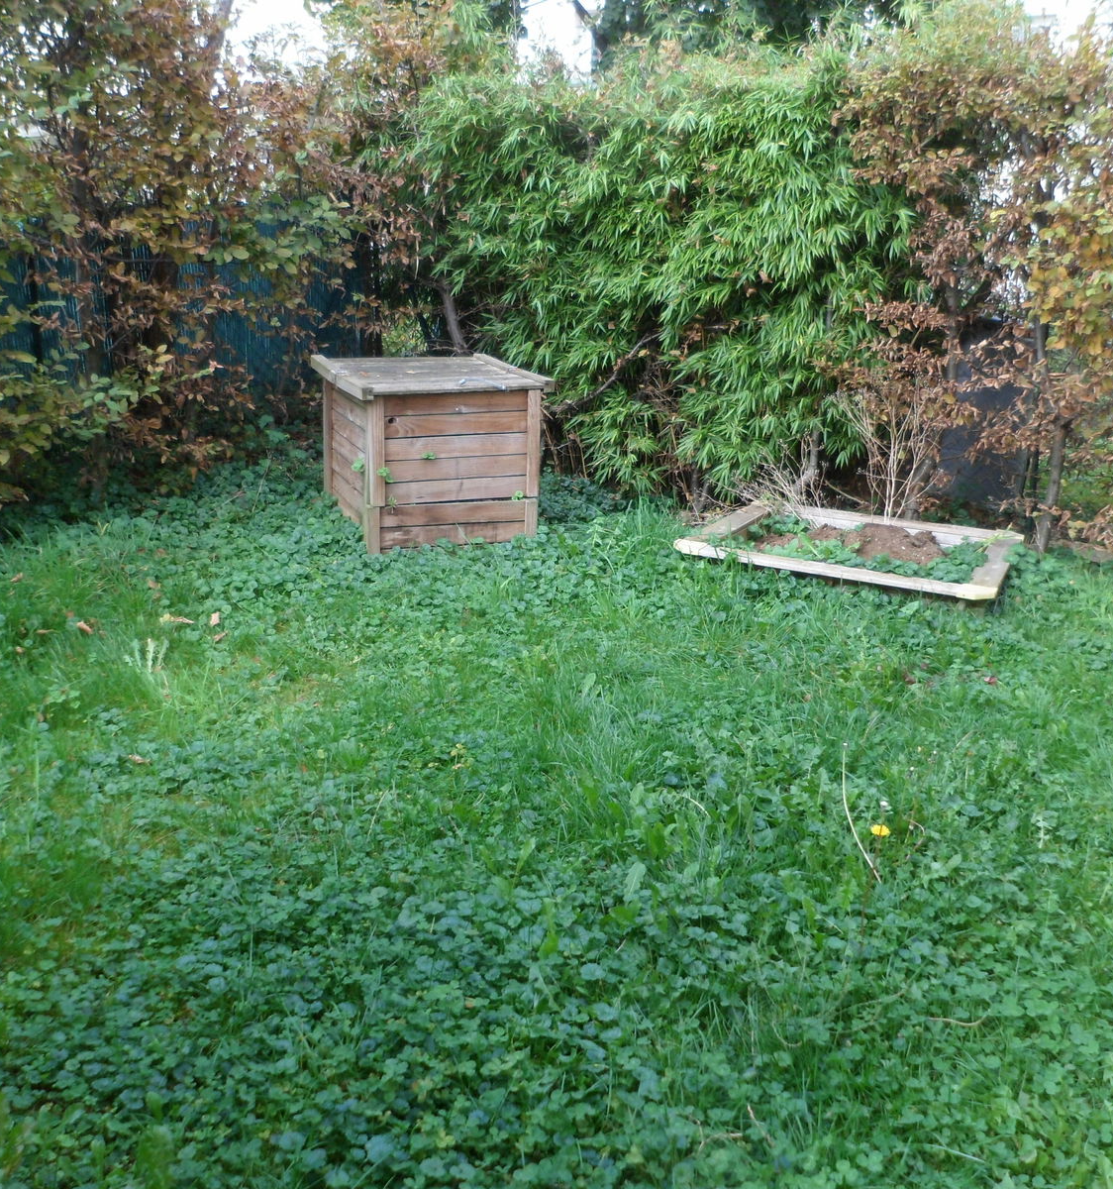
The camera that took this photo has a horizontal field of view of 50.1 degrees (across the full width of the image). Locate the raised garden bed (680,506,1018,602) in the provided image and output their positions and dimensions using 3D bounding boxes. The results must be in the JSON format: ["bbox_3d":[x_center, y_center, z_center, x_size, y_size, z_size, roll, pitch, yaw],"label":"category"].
[{"bbox_3d":[1.400,-0.180,5.530,1.340,0.170,1.130,10,19,25],"label":"raised garden bed"}]

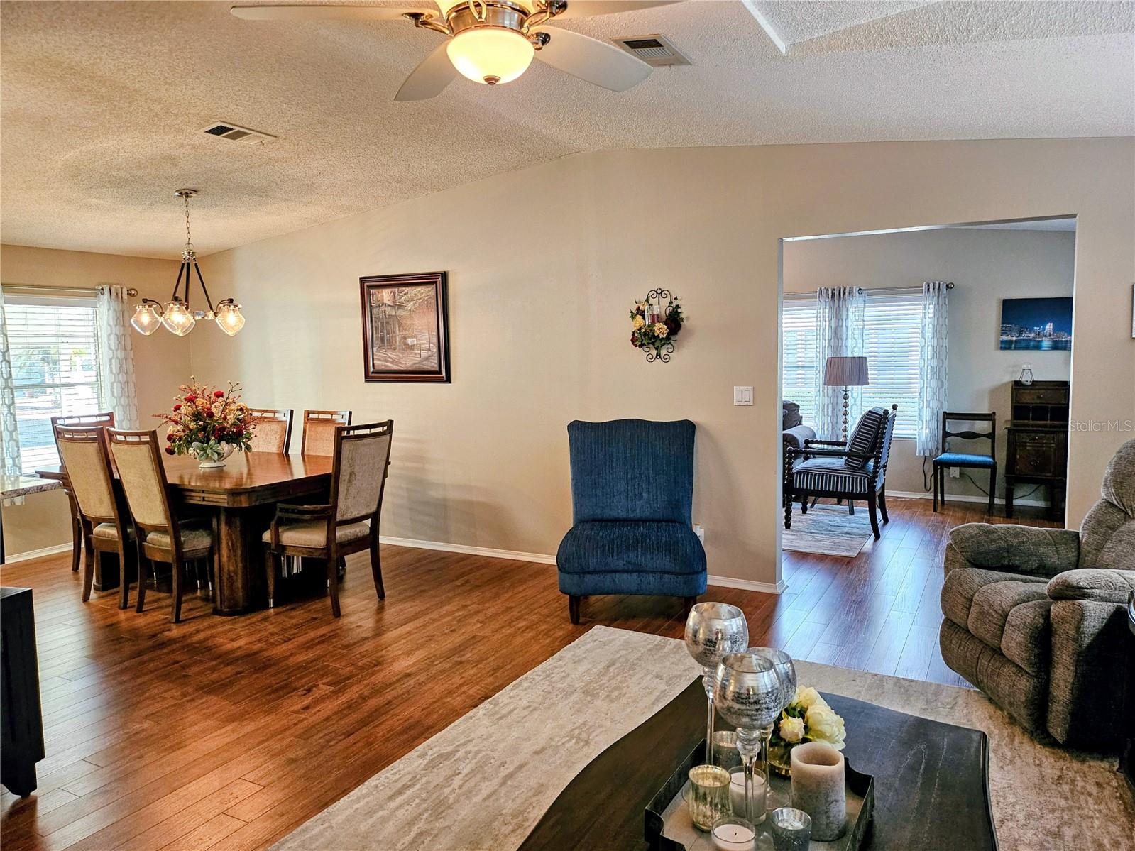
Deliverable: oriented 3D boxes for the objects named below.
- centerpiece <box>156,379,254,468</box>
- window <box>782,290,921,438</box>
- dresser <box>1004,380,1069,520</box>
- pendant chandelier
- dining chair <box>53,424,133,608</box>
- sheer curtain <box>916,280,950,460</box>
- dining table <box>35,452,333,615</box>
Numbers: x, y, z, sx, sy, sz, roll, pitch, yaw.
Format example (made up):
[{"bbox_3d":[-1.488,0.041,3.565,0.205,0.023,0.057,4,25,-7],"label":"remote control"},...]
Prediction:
[{"bbox_3d":[-2.370,-0.013,5.243,0.580,0.560,0.550,2,6,29],"label":"centerpiece"},{"bbox_3d":[2.731,-0.570,7.746,1.430,1.390,0.100,2,6,29],"label":"window"},{"bbox_3d":[4.016,0.201,6.765,0.465,1.160,0.460,2,6,29],"label":"dresser"},{"bbox_3d":[-2.476,-1.064,5.178,0.720,0.960,0.720,2,6,29],"label":"pendant chandelier"},{"bbox_3d":[-2.684,0.519,4.849,0.500,1.080,0.600,2,6,29],"label":"dining chair"},{"bbox_3d":[3.376,-0.509,7.264,0.260,1.610,0.110,2,6,29],"label":"sheer curtain"},{"bbox_3d":[-2.182,0.626,4.972,1.856,0.758,1.183,2,6,29],"label":"dining table"}]

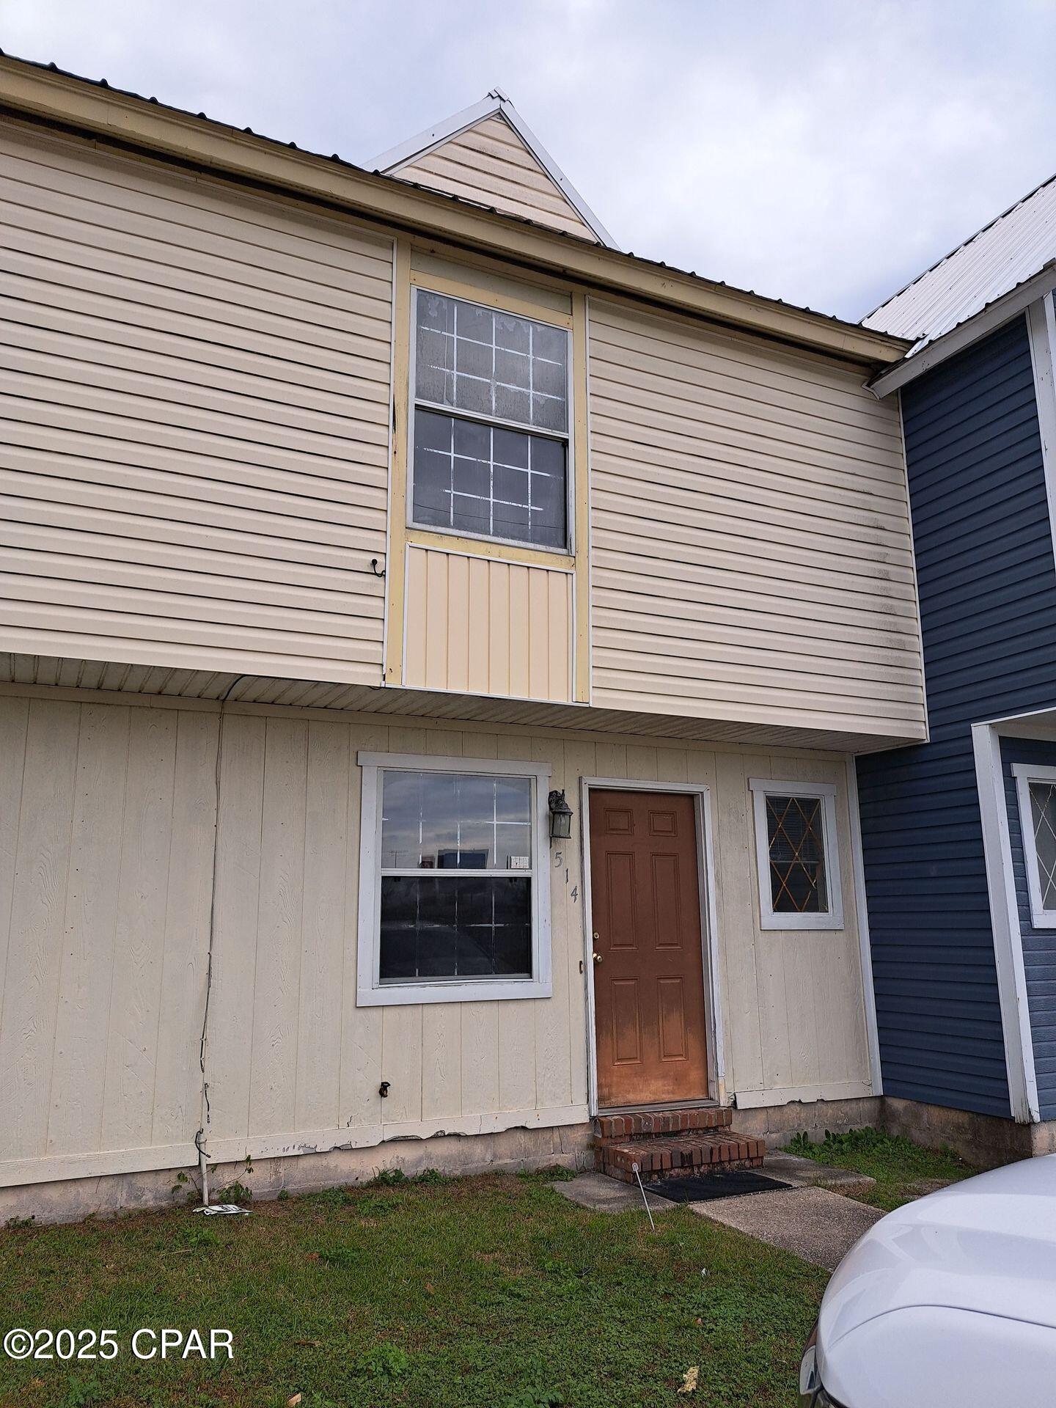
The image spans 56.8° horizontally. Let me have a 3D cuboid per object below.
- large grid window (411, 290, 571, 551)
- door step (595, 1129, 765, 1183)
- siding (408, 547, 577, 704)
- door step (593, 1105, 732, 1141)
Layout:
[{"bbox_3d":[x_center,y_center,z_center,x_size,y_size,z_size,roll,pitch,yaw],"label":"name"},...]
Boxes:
[{"bbox_3d":[-0.208,-1.678,5.853,1.071,1.521,0.080,5,-13,-25],"label":"large grid window"},{"bbox_3d":[0.937,2.764,5.982,0.935,0.163,0.436,5,-13,-25],"label":"door step"},{"bbox_3d":[-0.206,-0.443,5.586,1.055,0.801,0.050,5,-13,-25],"label":"siding"},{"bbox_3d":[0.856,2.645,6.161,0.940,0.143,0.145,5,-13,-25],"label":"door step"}]

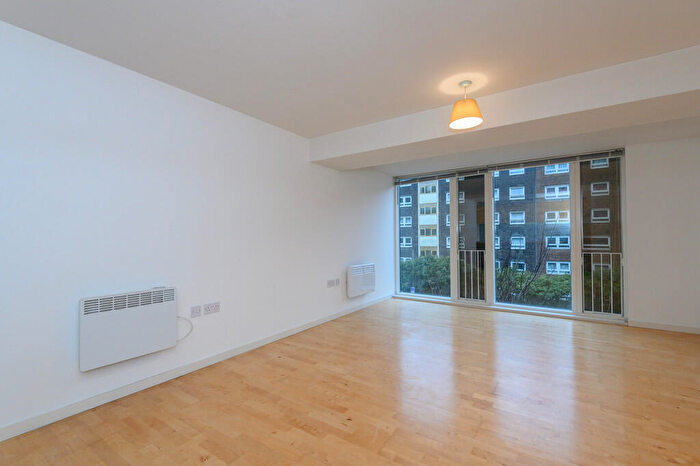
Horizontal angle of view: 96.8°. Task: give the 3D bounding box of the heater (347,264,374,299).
[{"bbox_3d":[0.164,0.702,4.685,0.090,0.450,0.733,-1,-1,34],"label":"heater"}]

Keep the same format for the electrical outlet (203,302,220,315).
[{"bbox_3d":[-1.211,0.666,2.740,0.012,0.088,0.147,-1,-1,34],"label":"electrical outlet"}]

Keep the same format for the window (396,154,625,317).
[{"bbox_3d":[2.155,0.047,4.804,3.175,2.098,0.100,-1,-1,34],"label":"window"}]

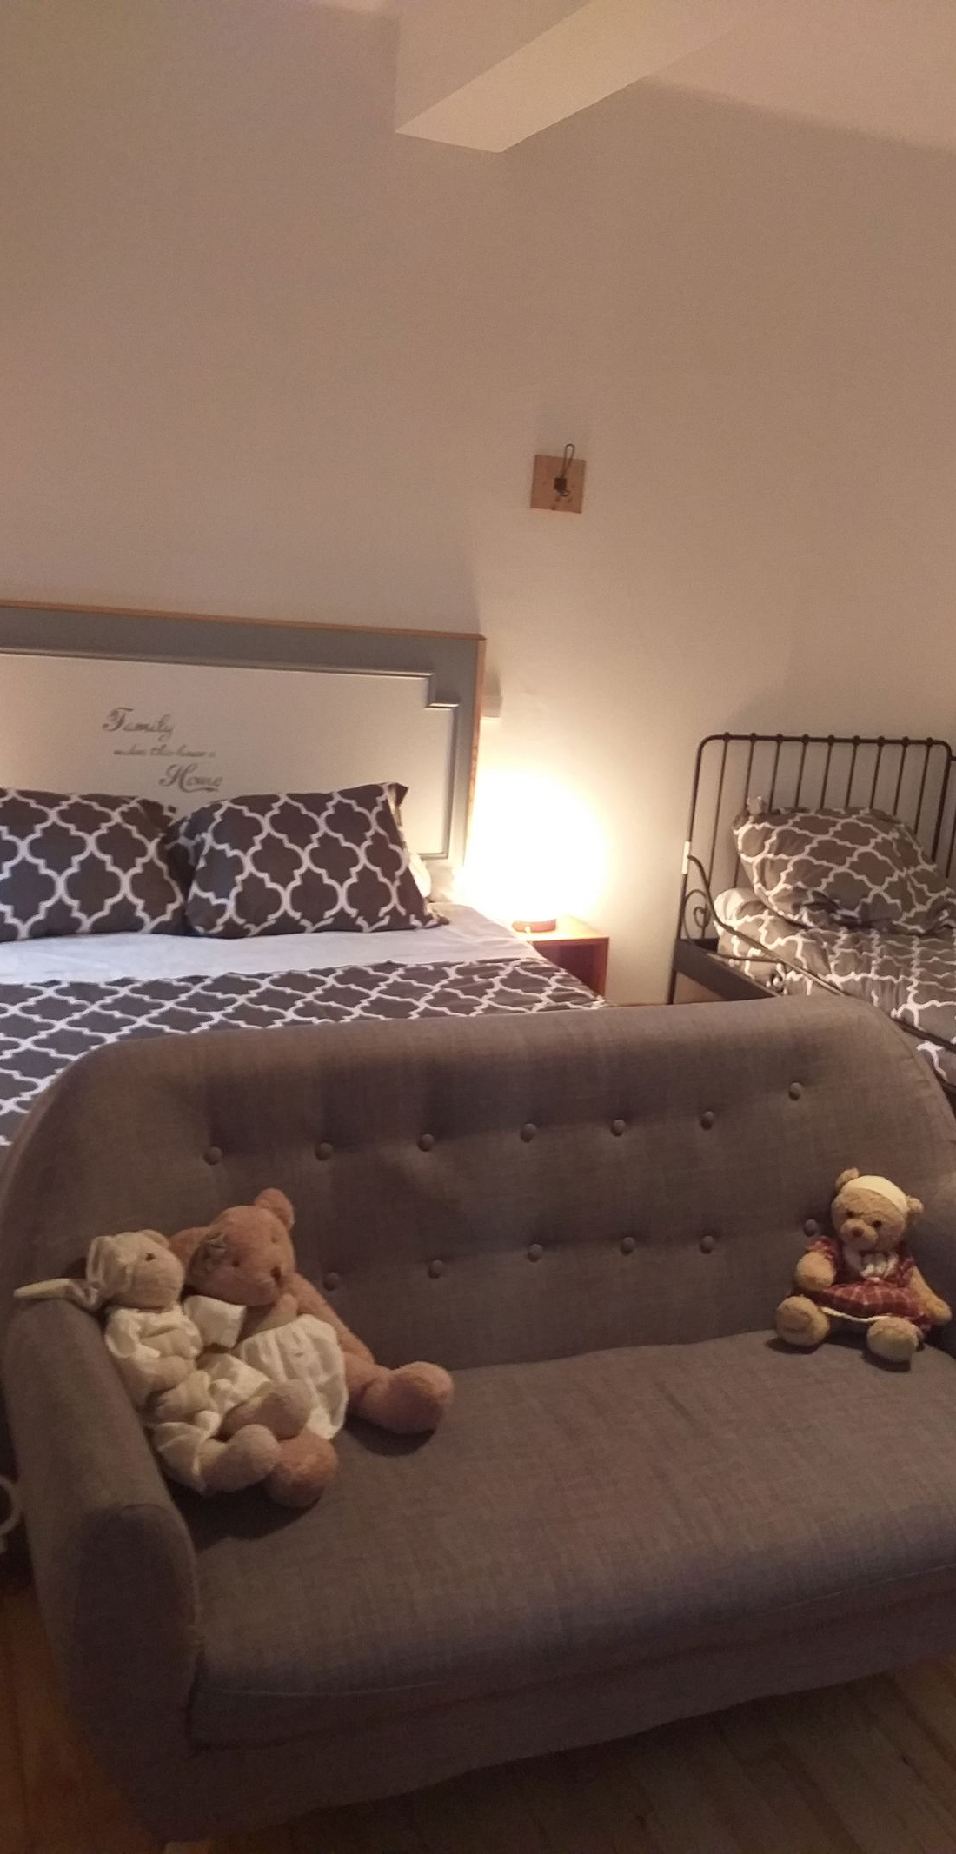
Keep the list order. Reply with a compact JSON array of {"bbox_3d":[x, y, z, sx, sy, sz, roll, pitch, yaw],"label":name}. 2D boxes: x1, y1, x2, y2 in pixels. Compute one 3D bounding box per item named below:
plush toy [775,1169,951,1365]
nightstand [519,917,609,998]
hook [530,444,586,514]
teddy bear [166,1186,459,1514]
[{"bbox_3d":[0.510,0.434,1.836,0.200,0.232,0.175,8,14,15],"label":"plush toy"},{"bbox_3d":[0.132,0.192,4.017,0.340,0.410,0.340,-1,14,-20],"label":"nightstand"},{"bbox_3d":[0.226,-1.240,3.842,0.155,0.175,0.060,-1,14,-20],"label":"hook"},{"bbox_3d":[-0.178,0.433,1.542,0.220,0.272,0.250,15,17,38],"label":"teddy bear"}]

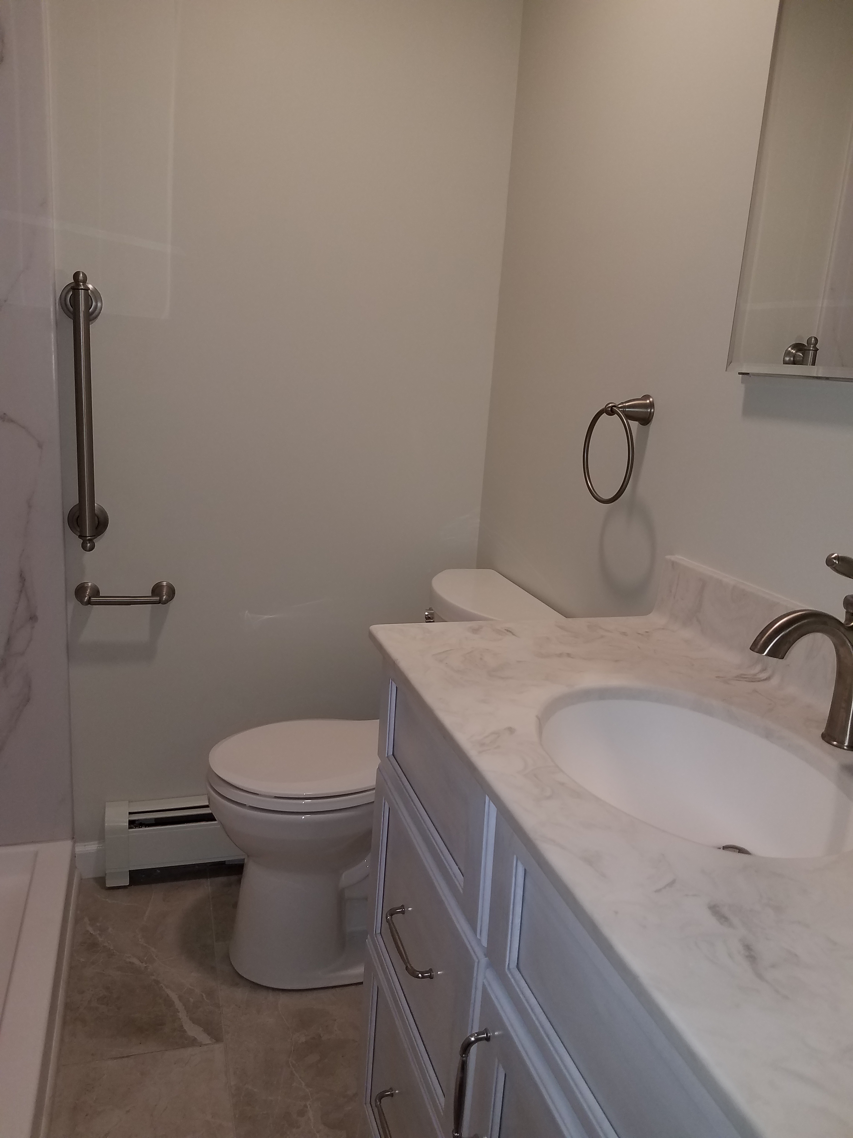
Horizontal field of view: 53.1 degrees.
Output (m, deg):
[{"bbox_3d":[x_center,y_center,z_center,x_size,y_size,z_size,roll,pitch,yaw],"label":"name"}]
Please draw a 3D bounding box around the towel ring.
[{"bbox_3d":[0.329,-0.200,1.429,0.084,0.181,0.166,0,14,-18],"label":"towel ring"}]

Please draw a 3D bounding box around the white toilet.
[{"bbox_3d":[-0.123,0.440,1.837,0.685,0.784,0.440,0,14,-18],"label":"white toilet"}]

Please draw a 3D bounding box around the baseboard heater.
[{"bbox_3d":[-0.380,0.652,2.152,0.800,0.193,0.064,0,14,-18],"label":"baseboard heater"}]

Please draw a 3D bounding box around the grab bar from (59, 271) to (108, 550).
[{"bbox_3d":[-0.717,-0.320,1.786,0.081,0.571,0.076,0,14,-18],"label":"grab bar"}]

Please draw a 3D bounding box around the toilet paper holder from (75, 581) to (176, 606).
[{"bbox_3d":[-0.669,0.061,1.902,0.213,0.053,0.073,0,14,-18],"label":"toilet paper holder"}]

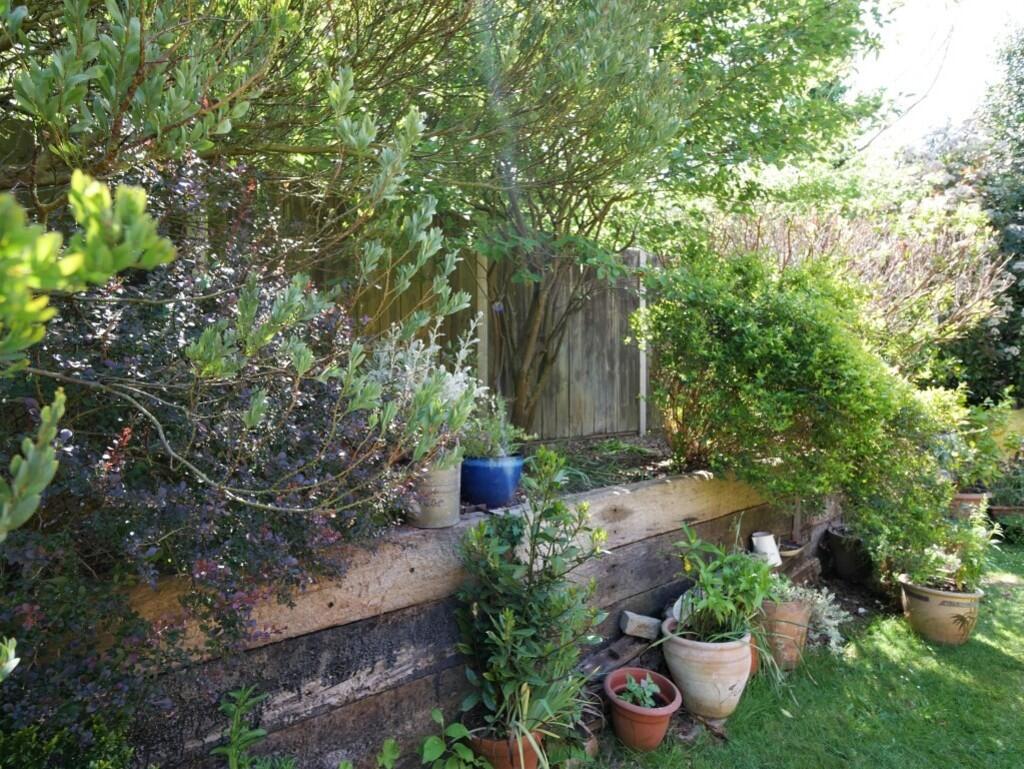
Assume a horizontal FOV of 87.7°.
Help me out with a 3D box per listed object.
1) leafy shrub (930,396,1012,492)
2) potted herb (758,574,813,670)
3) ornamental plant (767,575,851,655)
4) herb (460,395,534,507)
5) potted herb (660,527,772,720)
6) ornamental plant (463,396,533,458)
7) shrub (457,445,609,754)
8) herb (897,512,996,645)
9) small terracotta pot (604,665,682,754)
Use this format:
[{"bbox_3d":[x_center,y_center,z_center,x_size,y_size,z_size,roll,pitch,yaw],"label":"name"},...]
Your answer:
[{"bbox_3d":[4.304,0.555,5.000,0.580,0.890,0.540,0,0,41],"label":"leafy shrub"},{"bbox_3d":[1.430,1.228,2.780,0.265,0.475,0.265,0,0,27],"label":"potted herb"},{"bbox_3d":[1.581,1.225,2.840,0.380,0.430,0.340,0,0,29],"label":"ornamental plant"},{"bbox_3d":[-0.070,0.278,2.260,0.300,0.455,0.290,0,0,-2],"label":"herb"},{"bbox_3d":[0.920,1.055,2.420,0.460,0.810,0.440,0,0,21],"label":"potted herb"},{"bbox_3d":[-0.066,0.185,2.260,0.300,0.270,0.280,0,0,-2],"label":"ornamental plant"},{"bbox_3d":[0.063,0.743,1.800,0.490,1.054,0.440,0,0,2],"label":"shrub"},{"bbox_3d":[2.523,1.102,3.100,0.450,0.735,0.440,0,0,39],"label":"herb"},{"bbox_3d":[0.523,1.342,2.161,0.300,0.225,0.300,7,4,17],"label":"small terracotta pot"}]

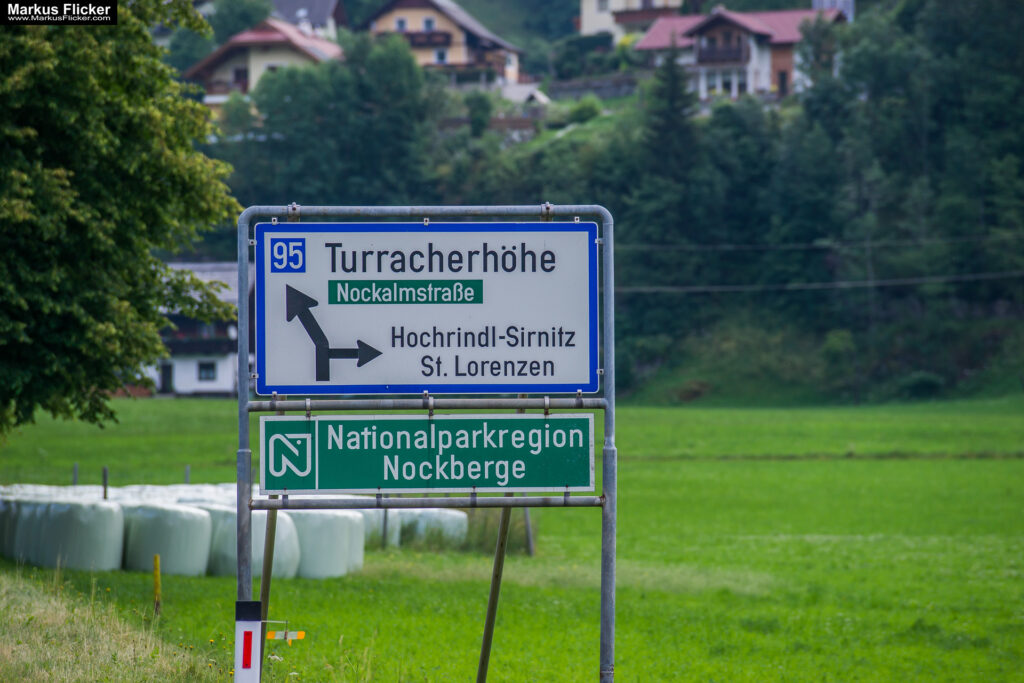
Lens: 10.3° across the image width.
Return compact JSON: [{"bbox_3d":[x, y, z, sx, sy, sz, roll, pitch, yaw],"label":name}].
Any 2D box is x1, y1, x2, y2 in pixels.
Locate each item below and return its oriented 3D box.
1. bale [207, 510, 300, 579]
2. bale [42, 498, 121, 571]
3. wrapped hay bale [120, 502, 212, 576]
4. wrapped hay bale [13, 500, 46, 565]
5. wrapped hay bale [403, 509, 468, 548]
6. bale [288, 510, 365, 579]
[{"bbox_3d":[-3.949,3.141,87.600,1.350,1.100,1.350,0,0,0],"label":"bale"},{"bbox_3d":[-6.644,3.026,87.600,1.350,1.100,1.350,0,0,0],"label":"bale"},{"bbox_3d":[-5.304,3.087,87.600,1.350,1.100,1.350,0,0,0],"label":"wrapped hay bale"},{"bbox_3d":[-7.204,3.049,89.200,1.350,1.100,1.350,0,0,0],"label":"wrapped hay bale"},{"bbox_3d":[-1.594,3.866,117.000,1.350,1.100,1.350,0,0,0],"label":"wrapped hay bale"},{"bbox_3d":[-2.982,3.177,88.600,1.350,1.100,1.350,0,0,0],"label":"bale"}]

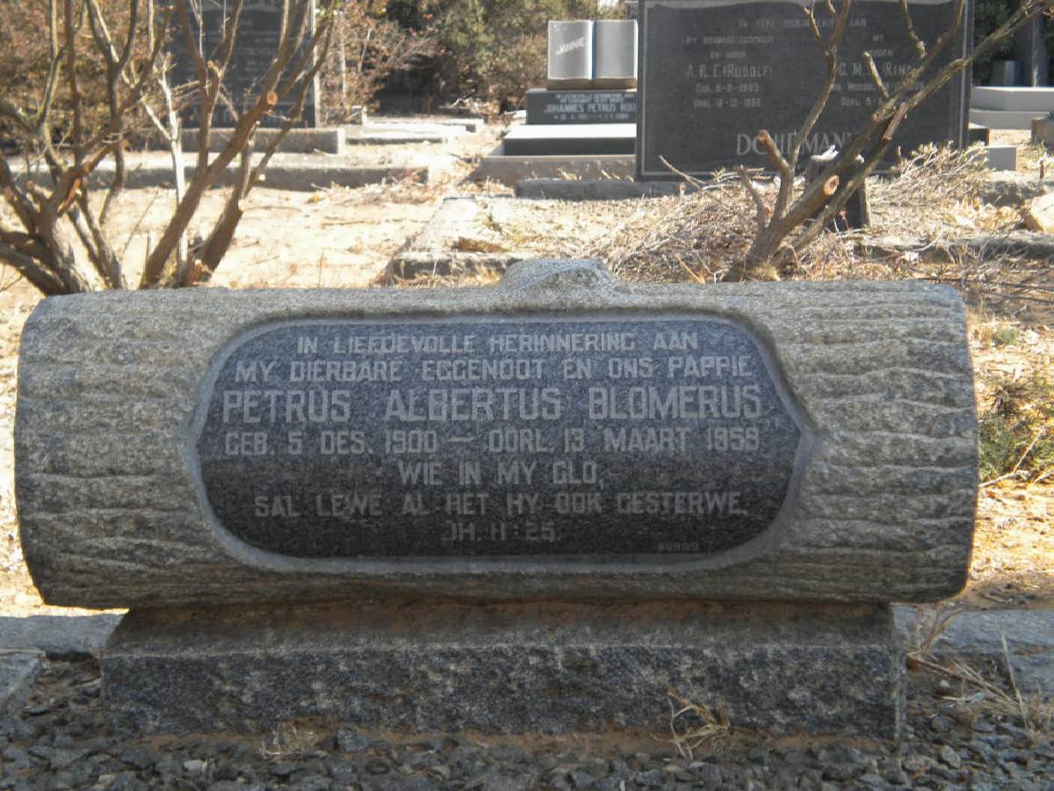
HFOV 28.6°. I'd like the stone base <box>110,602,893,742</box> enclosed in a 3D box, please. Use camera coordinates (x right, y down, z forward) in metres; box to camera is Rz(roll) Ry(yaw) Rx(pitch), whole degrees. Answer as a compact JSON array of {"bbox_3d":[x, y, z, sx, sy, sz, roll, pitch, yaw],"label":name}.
[{"bbox_3d":[-0.027,0.290,2.572,0.935,0.155,0.340,0,11,1],"label":"stone base"}]

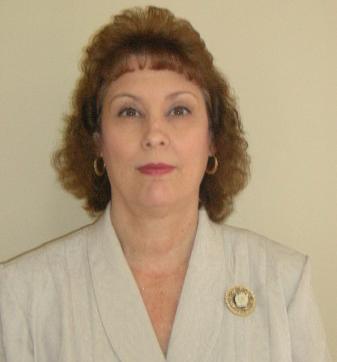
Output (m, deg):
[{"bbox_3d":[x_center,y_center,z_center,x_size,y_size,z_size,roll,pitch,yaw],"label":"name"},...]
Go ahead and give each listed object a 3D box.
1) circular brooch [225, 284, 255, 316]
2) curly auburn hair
[{"bbox_3d":[0.092,0.153,1.235,0.040,0.040,0.010,0,-12,-7],"label":"circular brooch"},{"bbox_3d":[-0.023,-0.090,1.300,0.268,0.292,0.235,0,0,0],"label":"curly auburn hair"}]

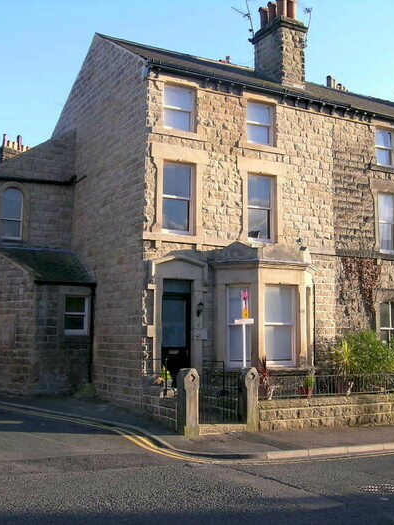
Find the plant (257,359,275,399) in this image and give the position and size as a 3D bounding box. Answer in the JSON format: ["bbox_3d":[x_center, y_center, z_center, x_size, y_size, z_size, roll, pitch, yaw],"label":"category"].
[{"bbox_3d":[1.527,2.675,14.284,0.450,0.964,0.450,0,-7,0],"label":"plant"}]

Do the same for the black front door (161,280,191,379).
[{"bbox_3d":[-0.555,1.705,15.438,0.845,2.539,0.100,4,-8,-27],"label":"black front door"}]

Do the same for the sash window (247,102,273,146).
[{"bbox_3d":[1.687,-3.668,16.976,0.913,1.137,0.132,4,-8,-26],"label":"sash window"}]

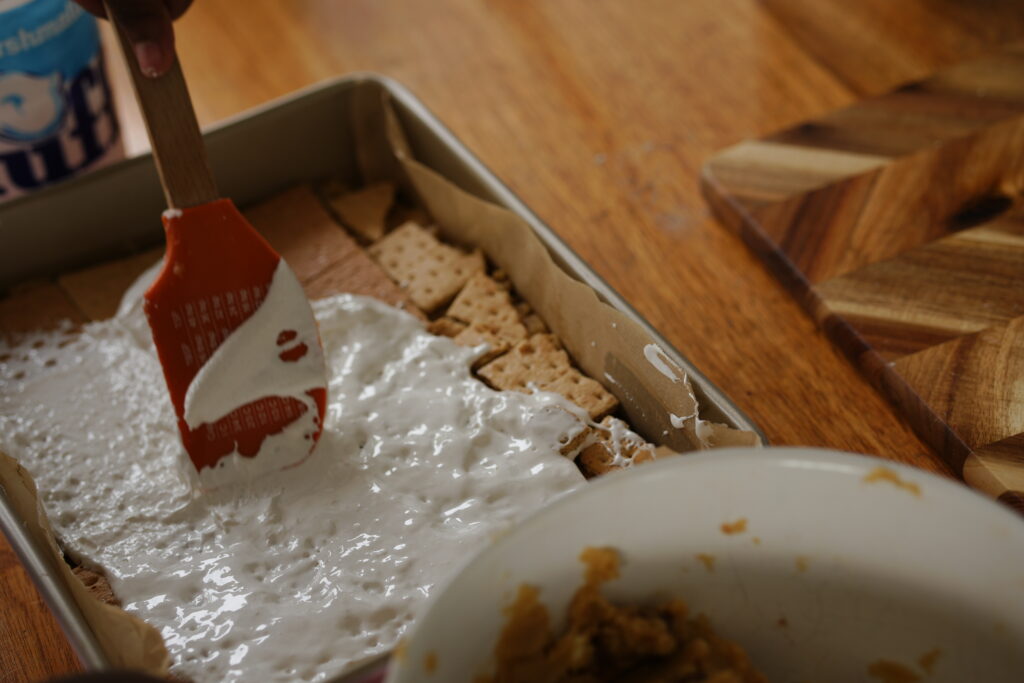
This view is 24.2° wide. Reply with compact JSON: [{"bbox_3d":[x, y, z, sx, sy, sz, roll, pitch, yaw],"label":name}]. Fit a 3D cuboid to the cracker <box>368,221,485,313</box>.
[{"bbox_3d":[-0.035,-0.030,0.995,0.041,0.006,0.055,-28,44,-26],"label":"cracker"}]

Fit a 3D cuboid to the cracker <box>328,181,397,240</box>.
[{"bbox_3d":[-0.057,-0.054,1.034,0.030,0.006,0.044,-24,42,-22],"label":"cracker"}]

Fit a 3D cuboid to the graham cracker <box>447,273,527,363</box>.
[{"bbox_3d":[-0.013,-0.008,0.964,0.035,0.006,0.047,-26,43,-25],"label":"graham cracker"}]

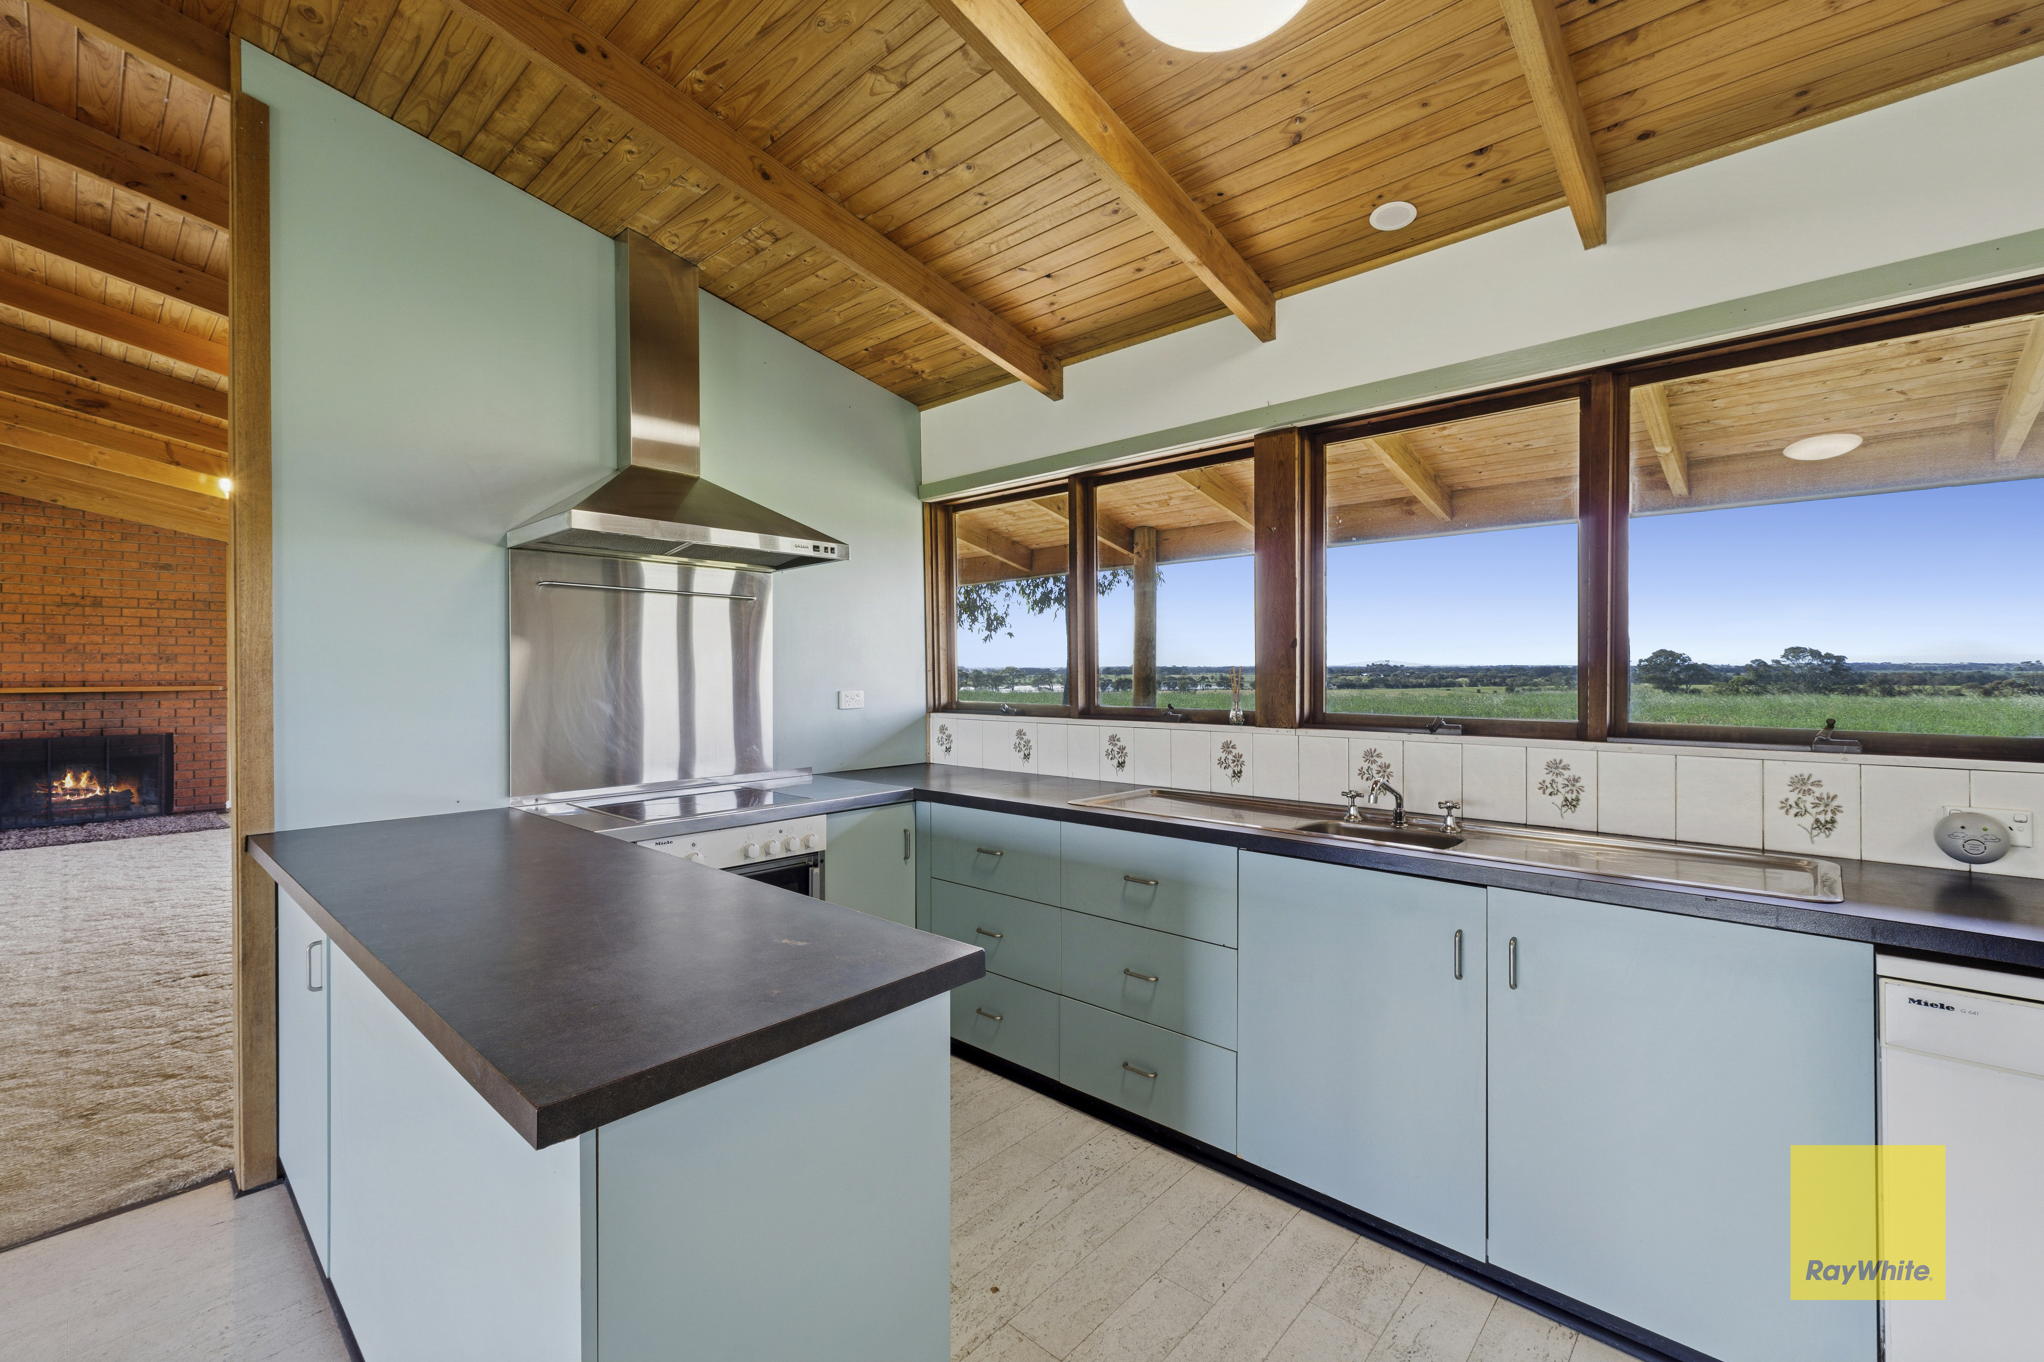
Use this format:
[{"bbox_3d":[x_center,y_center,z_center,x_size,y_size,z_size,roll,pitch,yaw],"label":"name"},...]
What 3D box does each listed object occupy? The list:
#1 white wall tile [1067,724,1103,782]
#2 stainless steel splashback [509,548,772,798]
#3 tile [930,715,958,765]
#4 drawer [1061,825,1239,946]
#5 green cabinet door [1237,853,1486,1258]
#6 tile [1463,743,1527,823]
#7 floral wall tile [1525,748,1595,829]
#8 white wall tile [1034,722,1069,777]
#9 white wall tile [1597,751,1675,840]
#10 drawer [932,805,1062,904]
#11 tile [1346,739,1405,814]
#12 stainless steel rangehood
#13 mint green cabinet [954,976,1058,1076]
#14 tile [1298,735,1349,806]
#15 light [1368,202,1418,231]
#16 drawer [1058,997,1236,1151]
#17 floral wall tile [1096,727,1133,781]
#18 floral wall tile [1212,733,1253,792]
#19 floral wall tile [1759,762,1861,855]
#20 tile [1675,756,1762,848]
[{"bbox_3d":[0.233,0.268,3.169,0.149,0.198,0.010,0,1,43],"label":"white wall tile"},{"bbox_3d":[-1.226,-0.023,2.867,0.012,0.762,0.886,0,0,42],"label":"stainless steel splashback"},{"bbox_3d":[-0.328,0.265,3.684,0.149,0.198,0.010,0,1,43],"label":"tile"},{"bbox_3d":[0.467,0.538,2.440,0.569,0.249,0.420,0,0,43],"label":"drawer"},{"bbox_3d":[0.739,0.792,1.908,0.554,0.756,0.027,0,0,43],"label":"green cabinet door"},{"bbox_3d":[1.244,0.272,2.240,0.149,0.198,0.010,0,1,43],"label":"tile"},{"bbox_3d":[1.356,0.272,2.137,0.149,0.198,0.010,0,1,43],"label":"floral wall tile"},{"bbox_3d":[0.121,0.265,3.261,0.150,0.198,0.009,0,0,43],"label":"white wall tile"},{"bbox_3d":[1.458,0.272,2.021,0.150,0.198,0.009,0,0,43],"label":"white wall tile"},{"bbox_3d":[0.063,0.541,2.891,0.562,0.256,0.510,0,1,43],"label":"drawer"},{"bbox_3d":[1.019,0.271,2.446,0.149,0.198,0.010,0,1,43],"label":"tile"},{"bbox_3d":[-1.053,-0.919,2.708,0.477,1.041,0.900,0,0,42],"label":"stainless steel rangehood"},{"bbox_3d":[0.065,1.060,2.896,0.562,0.259,0.510,0,1,43],"label":"mint green cabinet"},{"bbox_3d":[0.901,0.269,2.538,0.150,0.198,0.009,0,0,43],"label":"tile"},{"bbox_3d":[0.973,-1.211,2.231,0.118,0.018,0.118,0,-10,42],"label":"light"},{"bbox_3d":[0.464,1.044,2.438,0.569,0.253,0.420,0,0,43],"label":"drawer"},{"bbox_3d":[0.345,0.268,3.065,0.149,0.198,0.010,0,1,43],"label":"floral wall tile"},{"bbox_3d":[0.678,0.268,2.744,0.150,0.198,0.009,0,0,43],"label":"floral wall tile"},{"bbox_3d":[1.681,0.273,1.814,0.150,0.198,0.009,0,0,43],"label":"floral wall tile"},{"bbox_3d":[1.570,0.273,1.918,0.150,0.198,0.009,0,0,43],"label":"tile"}]

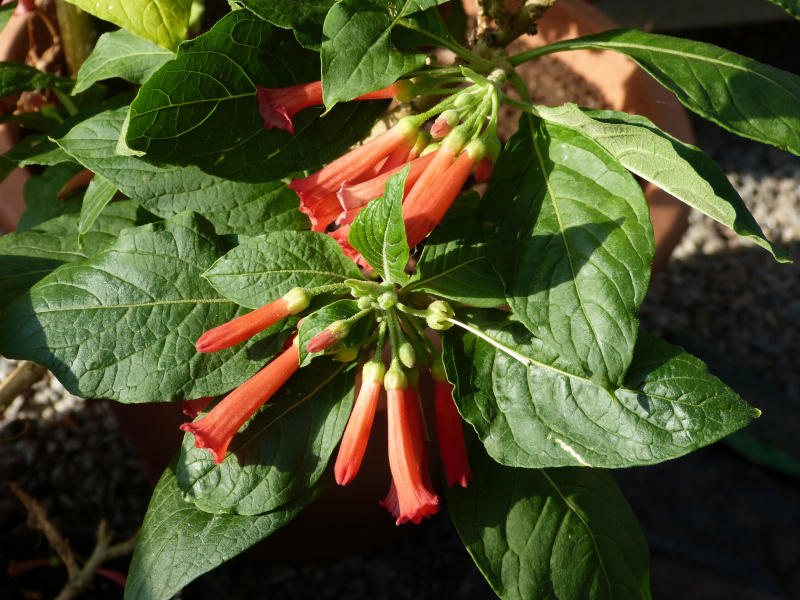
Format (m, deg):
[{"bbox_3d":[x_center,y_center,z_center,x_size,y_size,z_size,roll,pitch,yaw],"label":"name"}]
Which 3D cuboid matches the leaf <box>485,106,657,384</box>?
[{"bbox_3d":[0.062,-0.018,0.510,0.058,0.022,0.108,-10,69,-9],"label":"leaf"}]

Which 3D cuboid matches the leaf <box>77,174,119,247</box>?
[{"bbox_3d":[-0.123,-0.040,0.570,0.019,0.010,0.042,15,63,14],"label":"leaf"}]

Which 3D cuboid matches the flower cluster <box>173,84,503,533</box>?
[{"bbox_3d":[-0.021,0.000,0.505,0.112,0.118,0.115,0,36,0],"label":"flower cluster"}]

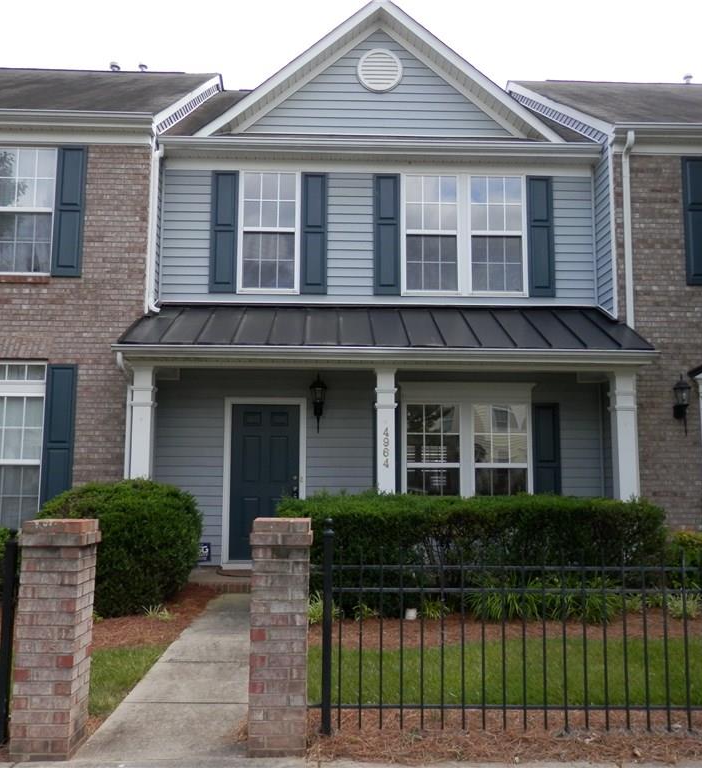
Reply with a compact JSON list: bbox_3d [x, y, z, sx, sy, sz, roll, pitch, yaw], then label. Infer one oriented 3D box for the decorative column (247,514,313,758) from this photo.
[{"bbox_3d":[-0.372,1.328,3.981,0.324,1.174,0.324,1,-6,-1],"label":"decorative column"}]

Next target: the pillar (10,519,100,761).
[{"bbox_3d":[-1.558,1.325,3.922,0.324,1.144,0.324,1,-6,-1],"label":"pillar"}]

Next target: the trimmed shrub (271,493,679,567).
[{"bbox_3d":[1.216,1.718,7.629,4.020,1.140,1.100,1,-6,-1],"label":"trimmed shrub"}]

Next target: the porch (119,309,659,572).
[{"bbox_3d":[0.383,0.605,8.970,6.110,3.510,1.650,1,-6,-1],"label":"porch"}]

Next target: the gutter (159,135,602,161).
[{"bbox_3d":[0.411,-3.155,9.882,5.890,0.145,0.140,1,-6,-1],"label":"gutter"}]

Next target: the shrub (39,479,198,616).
[{"bbox_3d":[-2.409,1.625,7.605,1.750,1.250,1.550,1,-6,-1],"label":"shrub"}]

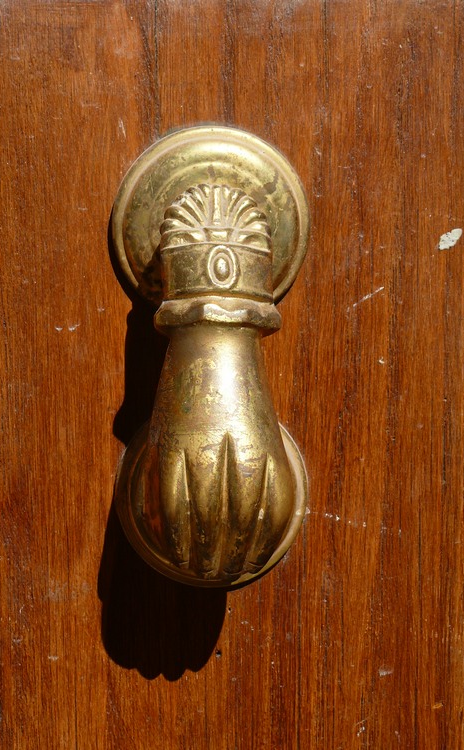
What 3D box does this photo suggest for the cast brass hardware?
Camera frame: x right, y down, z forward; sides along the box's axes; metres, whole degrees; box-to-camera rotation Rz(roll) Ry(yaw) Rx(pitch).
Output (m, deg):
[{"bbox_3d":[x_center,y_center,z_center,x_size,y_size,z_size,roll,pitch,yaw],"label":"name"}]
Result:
[{"bbox_3d":[-0.005,0.000,0.498,0.067,0.161,0.061,-1,9,-4],"label":"cast brass hardware"}]

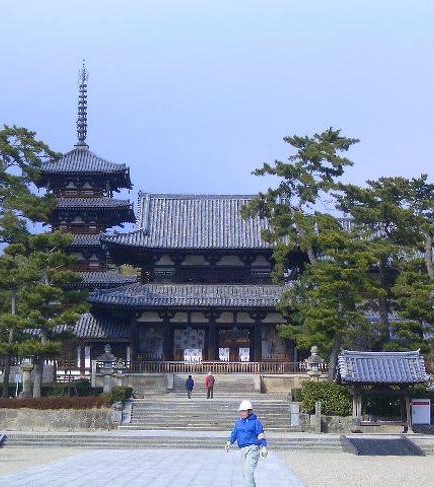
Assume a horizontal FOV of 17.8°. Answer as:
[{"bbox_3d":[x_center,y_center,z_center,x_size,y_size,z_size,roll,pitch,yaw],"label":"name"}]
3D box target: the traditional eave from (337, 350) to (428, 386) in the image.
[{"bbox_3d":[7.923,5.962,66.498,4.400,1.620,3.200,0,-7,1],"label":"traditional eave"}]

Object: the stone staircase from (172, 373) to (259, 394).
[{"bbox_3d":[-0.148,10.398,103.201,6.300,1.500,2.400,0,-7,1],"label":"stone staircase"}]

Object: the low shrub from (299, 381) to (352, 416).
[{"bbox_3d":[4.439,6.251,55.938,2.312,1.461,1.700,0,-6,1],"label":"low shrub"}]

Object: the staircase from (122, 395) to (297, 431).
[{"bbox_3d":[-0.310,6.958,56.526,7.083,1.300,3.400,0,-6,1],"label":"staircase"}]

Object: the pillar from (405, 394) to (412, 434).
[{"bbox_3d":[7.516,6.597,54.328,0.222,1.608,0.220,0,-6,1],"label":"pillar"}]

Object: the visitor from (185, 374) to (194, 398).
[{"bbox_3d":[-1.652,8.974,86.595,0.480,1.482,0.380,0,-6,1],"label":"visitor"}]

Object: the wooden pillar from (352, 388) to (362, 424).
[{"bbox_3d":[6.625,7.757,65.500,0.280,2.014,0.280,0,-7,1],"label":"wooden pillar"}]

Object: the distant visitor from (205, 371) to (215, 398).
[{"bbox_3d":[-0.427,8.848,86.590,0.560,1.730,0.400,0,-6,1],"label":"distant visitor"}]

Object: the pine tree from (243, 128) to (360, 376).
[{"bbox_3d":[4.684,1.081,77.000,6.900,14.810,6.500,0,-7,1],"label":"pine tree"}]

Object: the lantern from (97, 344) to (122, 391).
[{"bbox_3d":[-5.832,6.911,75.000,1.300,2.896,1.300,0,-7,1],"label":"lantern"}]

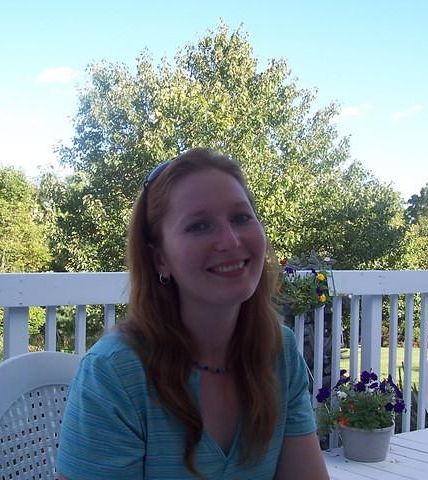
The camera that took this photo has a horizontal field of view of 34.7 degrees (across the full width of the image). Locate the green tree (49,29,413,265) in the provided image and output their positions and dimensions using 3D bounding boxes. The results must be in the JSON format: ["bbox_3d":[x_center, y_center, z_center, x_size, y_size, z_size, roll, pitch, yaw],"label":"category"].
[{"bbox_3d":[0.220,-1.200,16.000,8.400,7.600,7.600,0,-2,0],"label":"green tree"}]

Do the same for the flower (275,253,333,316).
[{"bbox_3d":[0.455,0.234,3.600,0.350,0.350,0.320,0,-2,0],"label":"flower"}]

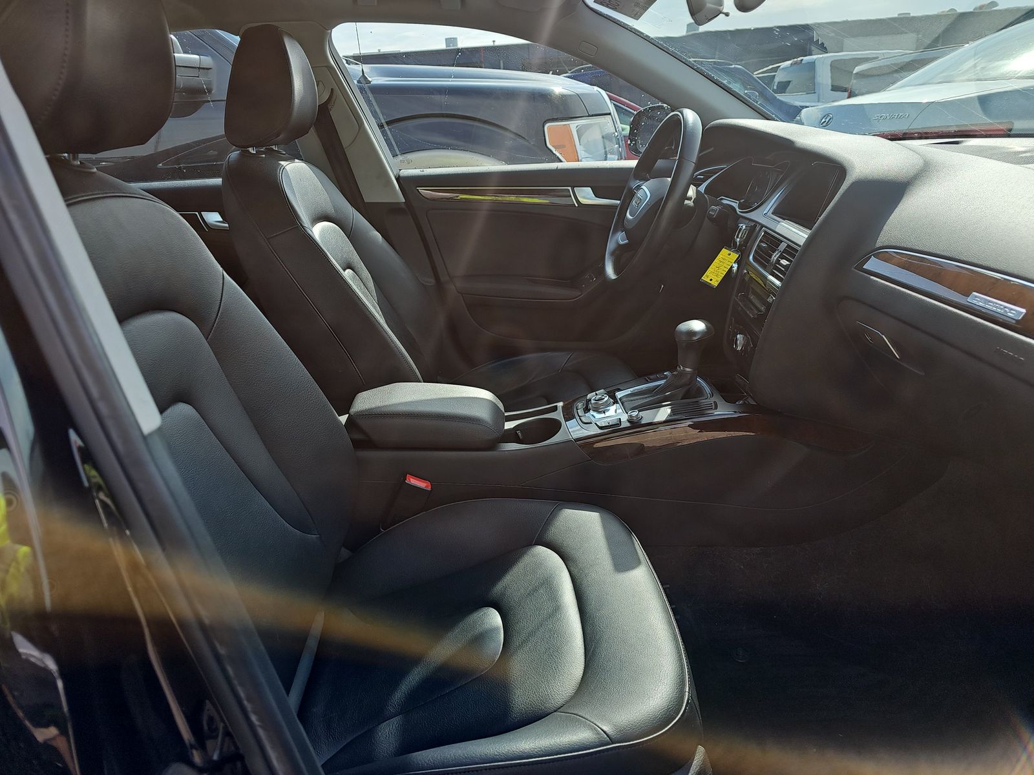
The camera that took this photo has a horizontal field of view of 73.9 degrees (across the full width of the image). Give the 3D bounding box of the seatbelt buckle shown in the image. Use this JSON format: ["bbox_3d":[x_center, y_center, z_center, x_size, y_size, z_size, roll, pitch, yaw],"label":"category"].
[{"bbox_3d":[-0.180,0.193,1.111,0.050,0.110,0.028,25,16,-13],"label":"seatbelt buckle"}]

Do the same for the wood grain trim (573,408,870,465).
[{"bbox_3d":[0.330,0.079,1.122,0.460,0.070,0.090,-2,20,-4],"label":"wood grain trim"}]

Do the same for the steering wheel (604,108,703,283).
[{"bbox_3d":[0.298,-0.394,1.456,0.100,0.375,0.375,19,17,-11],"label":"steering wheel"}]

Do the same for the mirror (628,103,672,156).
[{"bbox_3d":[0.408,-0.725,1.936,0.140,0.150,0.210,-5,20,-11],"label":"mirror"}]

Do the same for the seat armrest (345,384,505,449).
[{"bbox_3d":[-0.150,0.039,1.186,0.265,0.075,0.160,-2,20,-4],"label":"seat armrest"}]

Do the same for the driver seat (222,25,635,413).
[{"bbox_3d":[-0.139,-0.247,1.473,0.830,0.950,0.530,-2,20,-4],"label":"driver seat"}]

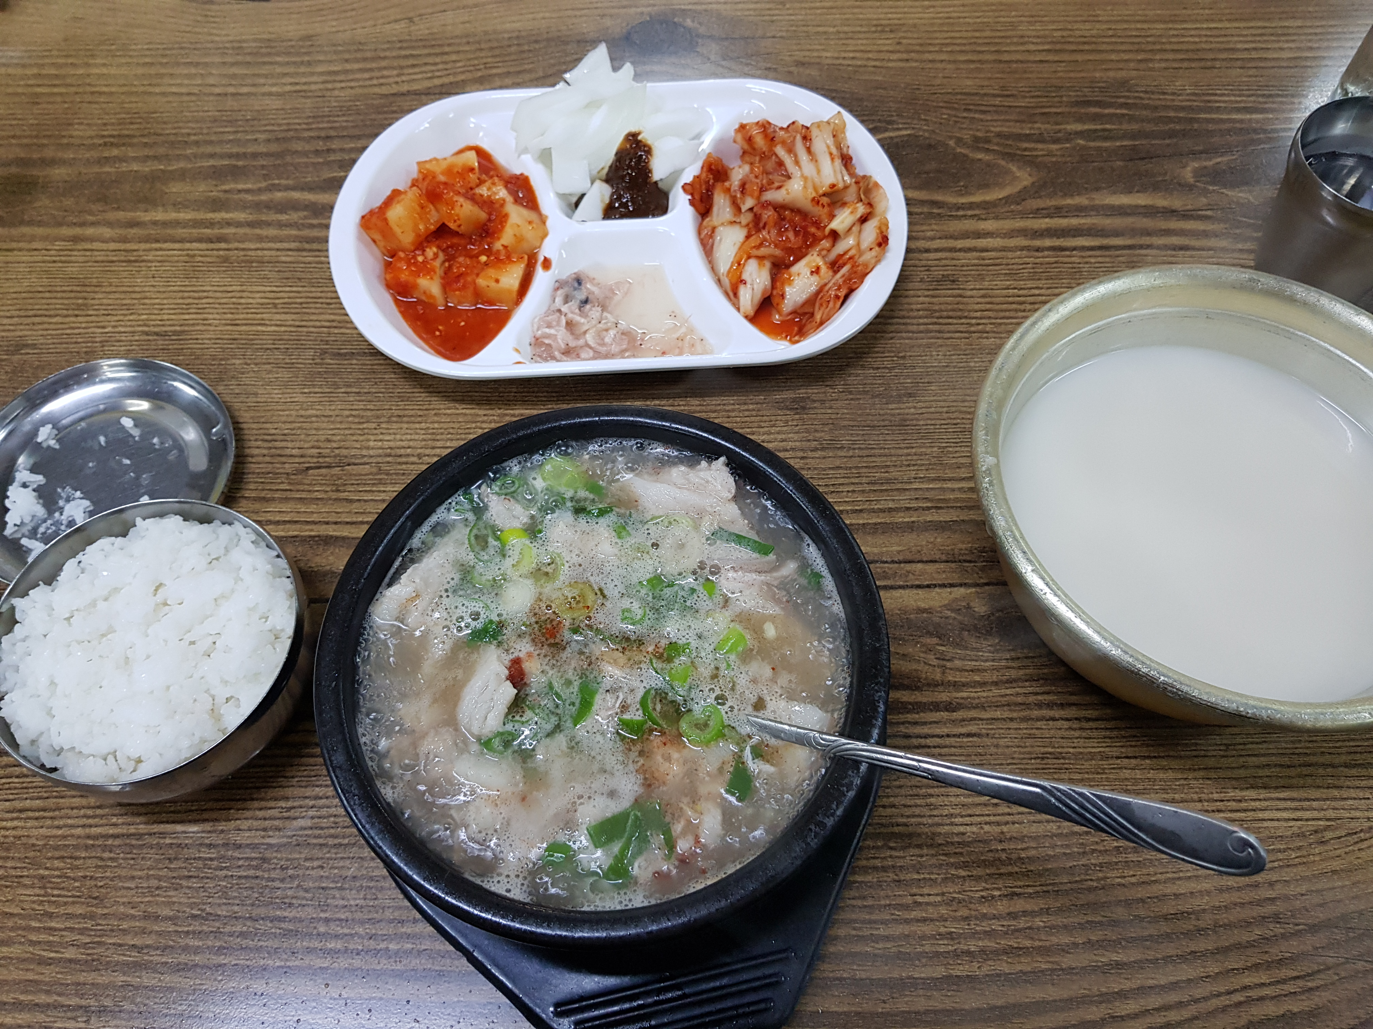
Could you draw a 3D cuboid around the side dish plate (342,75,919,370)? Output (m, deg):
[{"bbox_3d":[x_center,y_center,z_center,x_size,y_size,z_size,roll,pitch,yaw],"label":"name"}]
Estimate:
[{"bbox_3d":[-0.029,-0.126,0.469,0.251,0.029,0.166,-3,62,-2],"label":"side dish plate"}]

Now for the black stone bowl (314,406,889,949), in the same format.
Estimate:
[{"bbox_3d":[-0.024,0.056,0.334,0.165,0.078,0.165,0,62,0],"label":"black stone bowl"}]

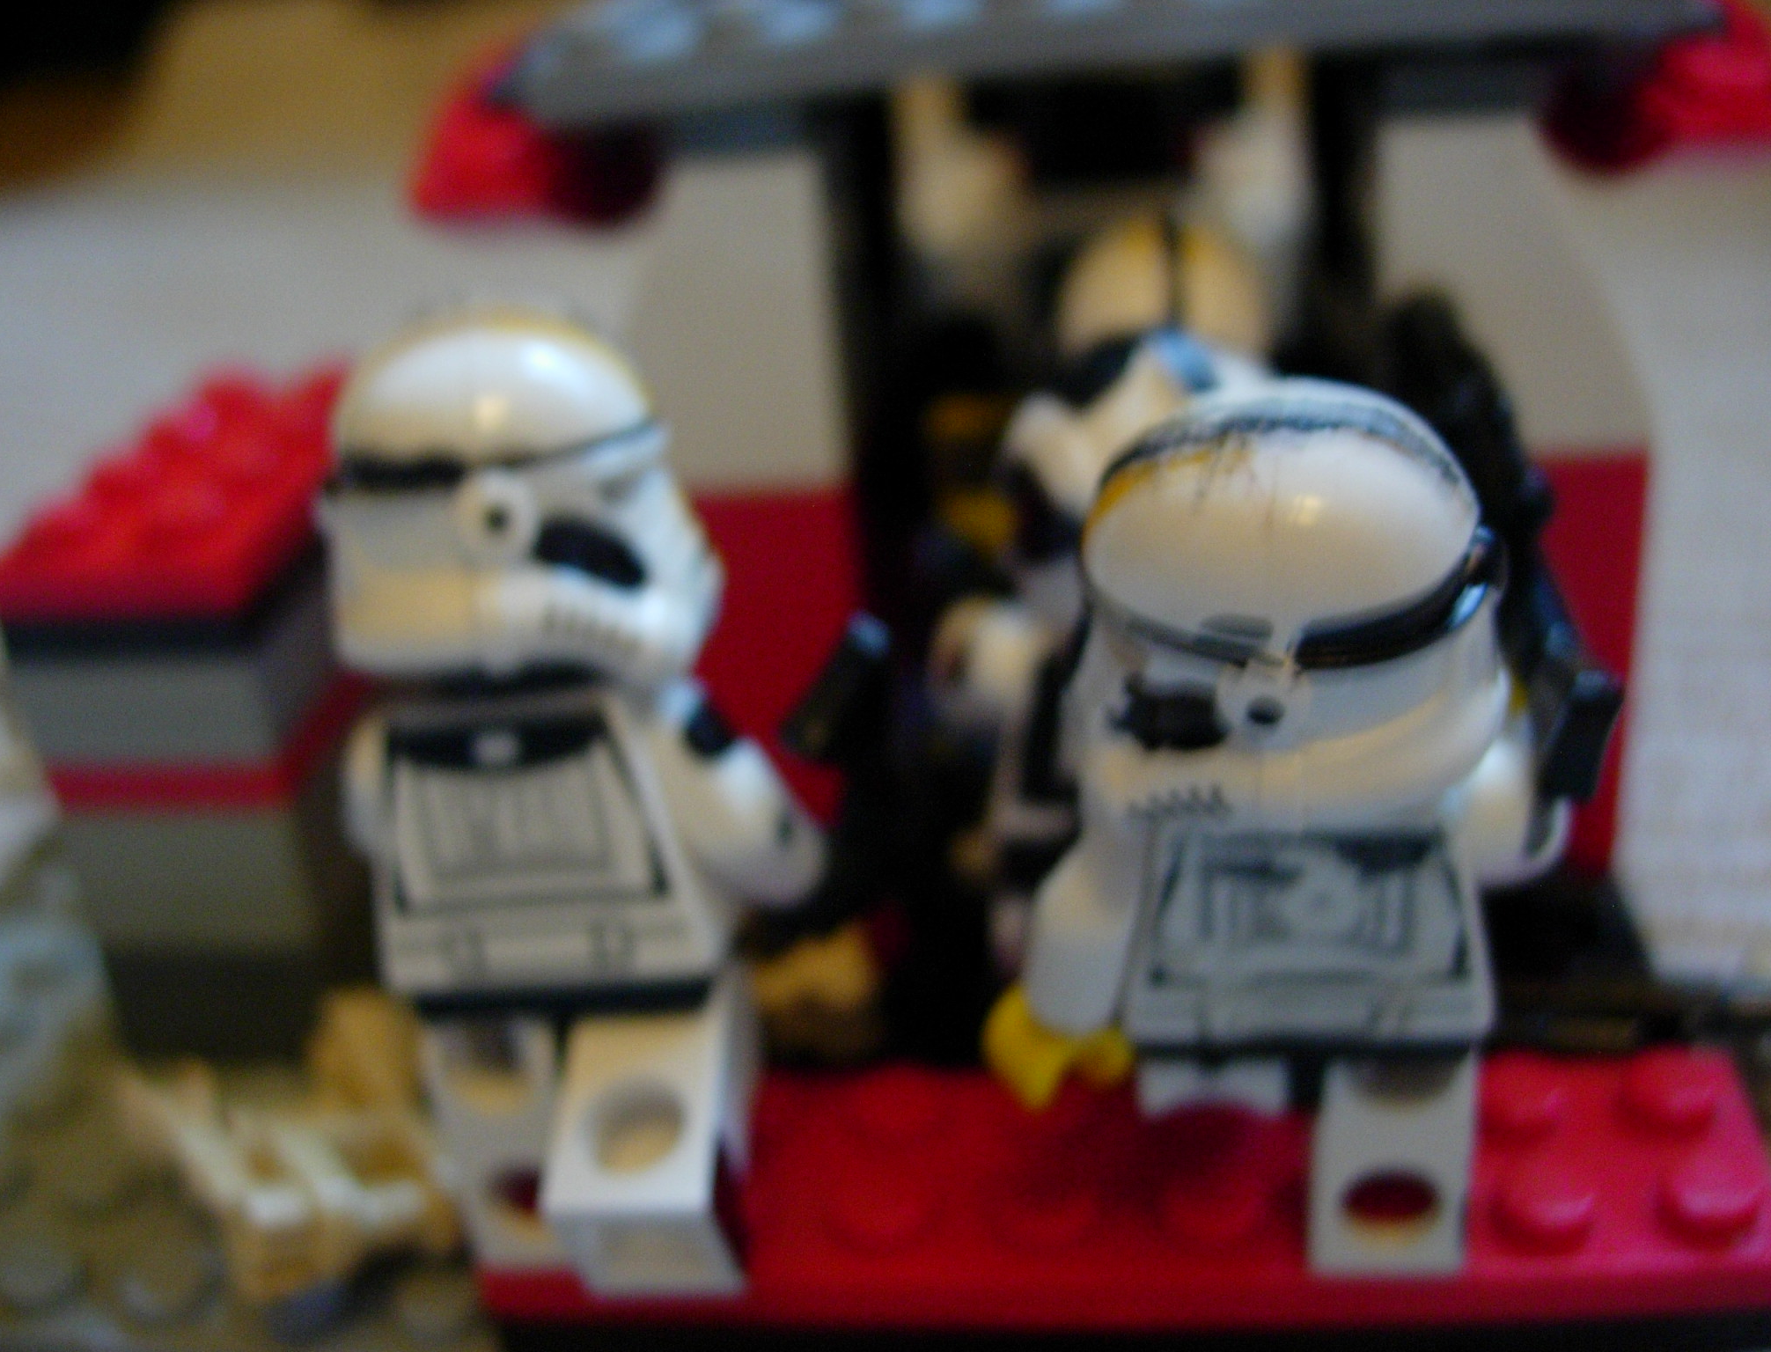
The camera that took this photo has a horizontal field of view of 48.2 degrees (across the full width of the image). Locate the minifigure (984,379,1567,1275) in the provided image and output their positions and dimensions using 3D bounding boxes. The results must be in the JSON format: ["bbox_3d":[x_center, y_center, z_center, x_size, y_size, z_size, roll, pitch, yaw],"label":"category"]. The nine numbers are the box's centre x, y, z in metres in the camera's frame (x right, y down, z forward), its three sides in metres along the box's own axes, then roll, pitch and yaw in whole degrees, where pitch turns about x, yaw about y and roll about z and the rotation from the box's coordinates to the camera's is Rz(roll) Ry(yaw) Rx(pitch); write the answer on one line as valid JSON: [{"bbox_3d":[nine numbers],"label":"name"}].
[{"bbox_3d":[0.017,0.008,0.086,0.025,0.041,0.018,-3,29,4],"label":"minifigure"}]

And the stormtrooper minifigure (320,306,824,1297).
[{"bbox_3d":[-0.013,0.006,0.090,0.022,0.042,0.018,-3,21,6],"label":"stormtrooper minifigure"}]

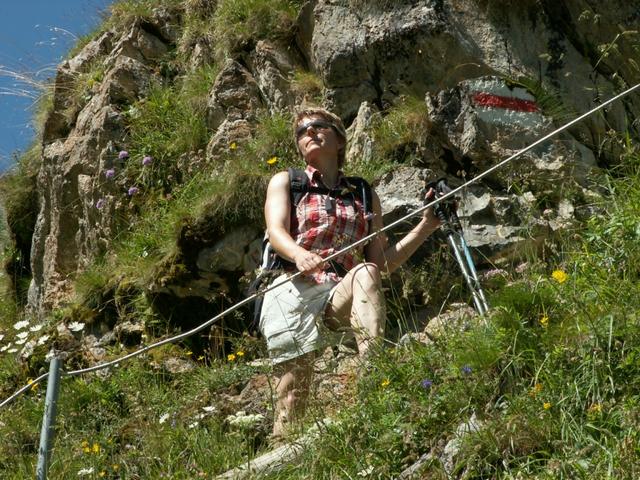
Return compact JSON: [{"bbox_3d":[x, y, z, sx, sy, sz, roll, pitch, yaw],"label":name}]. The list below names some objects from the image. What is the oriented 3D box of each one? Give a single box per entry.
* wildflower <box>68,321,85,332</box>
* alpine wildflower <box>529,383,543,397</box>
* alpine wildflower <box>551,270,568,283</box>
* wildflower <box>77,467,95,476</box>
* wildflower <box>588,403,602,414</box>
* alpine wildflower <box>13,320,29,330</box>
[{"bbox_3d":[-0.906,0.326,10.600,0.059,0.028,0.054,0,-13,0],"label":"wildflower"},{"bbox_3d":[0.757,0.525,10.000,0.047,0.045,0.040,0,-13,0],"label":"alpine wildflower"},{"bbox_3d":[0.858,0.131,10.200,0.056,0.042,0.045,0,-13,0],"label":"alpine wildflower"},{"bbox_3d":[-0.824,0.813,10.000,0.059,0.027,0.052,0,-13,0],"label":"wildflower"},{"bbox_3d":[0.958,0.586,9.900,0.046,0.040,0.040,0,-13,0],"label":"wildflower"},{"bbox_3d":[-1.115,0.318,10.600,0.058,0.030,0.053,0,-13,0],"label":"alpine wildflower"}]

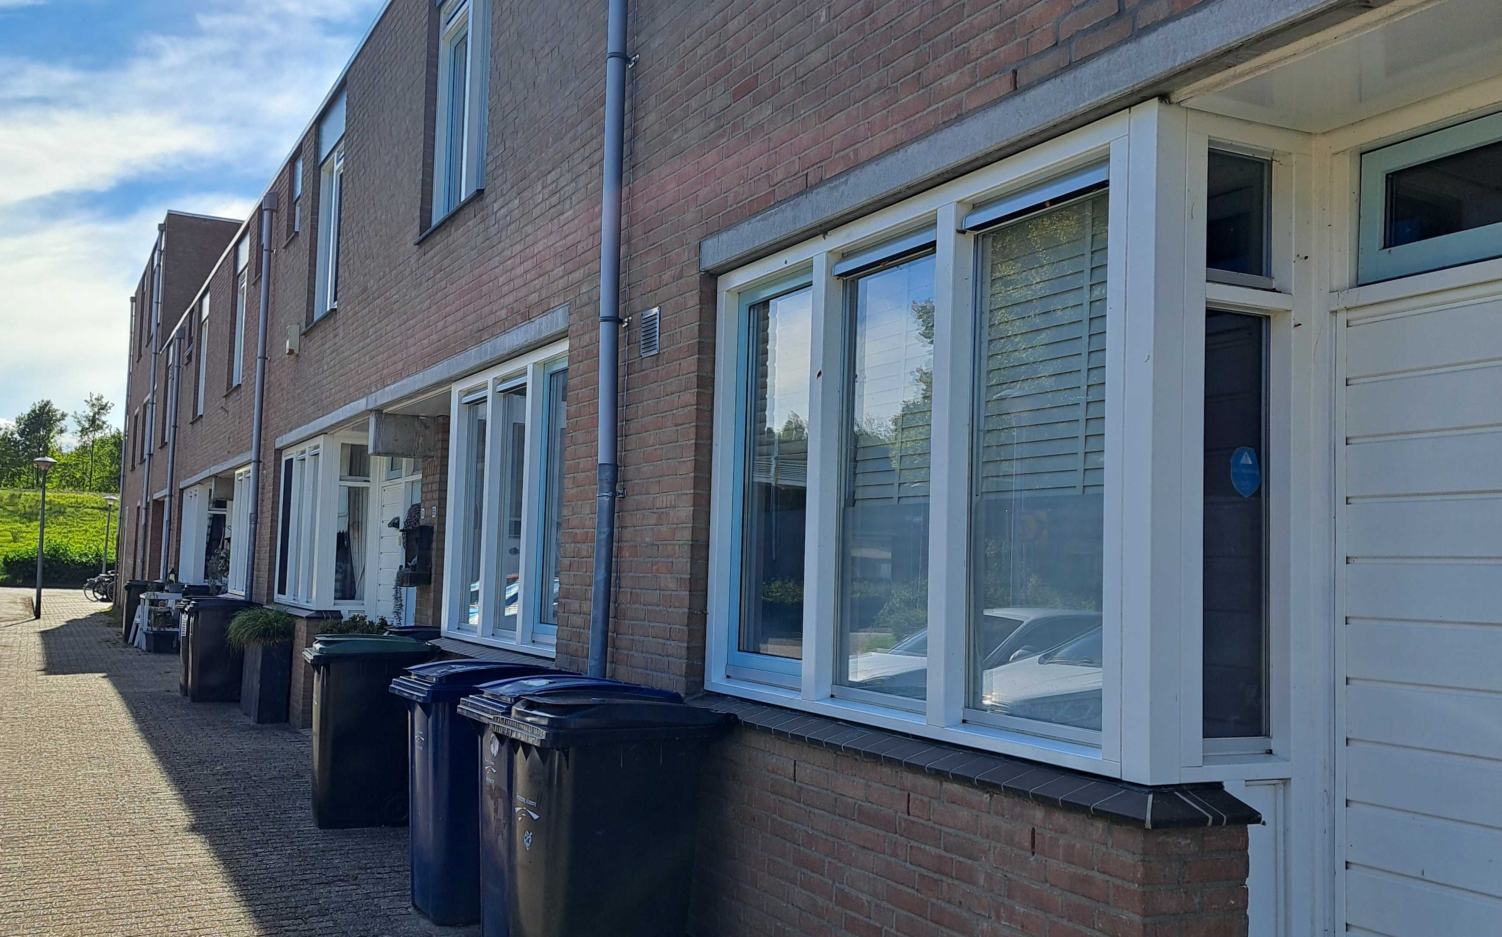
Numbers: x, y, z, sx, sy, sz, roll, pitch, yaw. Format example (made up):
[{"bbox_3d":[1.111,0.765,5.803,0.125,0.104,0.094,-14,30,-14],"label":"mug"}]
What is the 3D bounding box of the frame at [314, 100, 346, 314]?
[{"bbox_3d":[-3.872,-2.471,13.054,0.110,2.050,1.530,4,-5,-27],"label":"frame"}]

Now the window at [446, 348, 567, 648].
[{"bbox_3d":[-1.331,0.200,7.732,0.110,1.575,2.350,4,-5,-27],"label":"window"}]

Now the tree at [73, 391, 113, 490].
[{"bbox_3d":[-37.001,-1.450,78.000,2.373,5.625,2.373,4,-5,-27],"label":"tree"}]

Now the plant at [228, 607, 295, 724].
[{"bbox_3d":[-4.672,1.828,13.223,0.510,1.070,1.250,4,-5,-27],"label":"plant"}]

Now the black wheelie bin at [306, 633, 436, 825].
[{"bbox_3d":[-2.242,1.489,8.076,0.690,1.070,0.580,3,-4,-27],"label":"black wheelie bin"}]

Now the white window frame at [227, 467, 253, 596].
[{"bbox_3d":[-6.076,0.738,16.783,0.144,1.555,2.142,3,-4,-27],"label":"white window frame"}]

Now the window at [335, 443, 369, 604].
[{"bbox_3d":[-3.593,0.493,12.484,0.319,1.504,0.124,3,-4,-27],"label":"window"}]

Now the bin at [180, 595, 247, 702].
[{"bbox_3d":[-5.560,1.851,14.490,0.700,1.080,0.580,3,-4,-27],"label":"bin"}]

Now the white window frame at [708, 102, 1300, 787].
[{"bbox_3d":[0.591,0.004,4.266,0.484,1.553,2.276,3,-4,-27],"label":"white window frame"}]

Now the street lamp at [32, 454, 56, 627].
[{"bbox_3d":[-15.455,1.519,30.276,0.500,3.650,0.500,4,-5,-27],"label":"street lamp"}]

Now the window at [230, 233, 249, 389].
[{"bbox_3d":[-6.767,-2.125,18.683,0.110,2.050,1.530,4,-5,-27],"label":"window"}]

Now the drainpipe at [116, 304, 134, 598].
[{"bbox_3d":[-18.280,-0.524,40.610,0.160,9.135,0.160,4,-5,-27],"label":"drainpipe"}]

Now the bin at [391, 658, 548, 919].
[{"bbox_3d":[-1.121,1.375,5.970,0.730,1.075,0.575,4,-5,-27],"label":"bin"}]

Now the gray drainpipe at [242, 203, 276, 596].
[{"bbox_3d":[-5.369,-0.308,15.095,0.134,5.480,0.165,3,-4,-27],"label":"gray drainpipe"}]

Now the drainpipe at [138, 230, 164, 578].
[{"bbox_3d":[-12.974,-1.065,30.038,0.134,8.704,0.165,3,-4,-27],"label":"drainpipe"}]

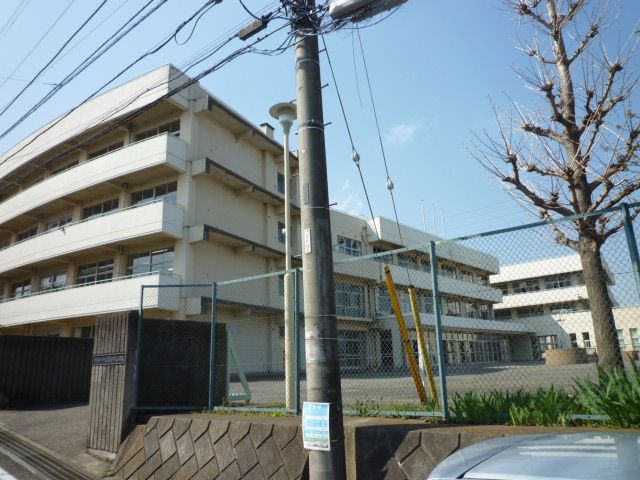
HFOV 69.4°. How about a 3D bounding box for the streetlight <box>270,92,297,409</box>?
[{"bbox_3d":[-0.463,0.078,6.759,0.520,4.542,0.520,-2,-14,0],"label":"streetlight"}]

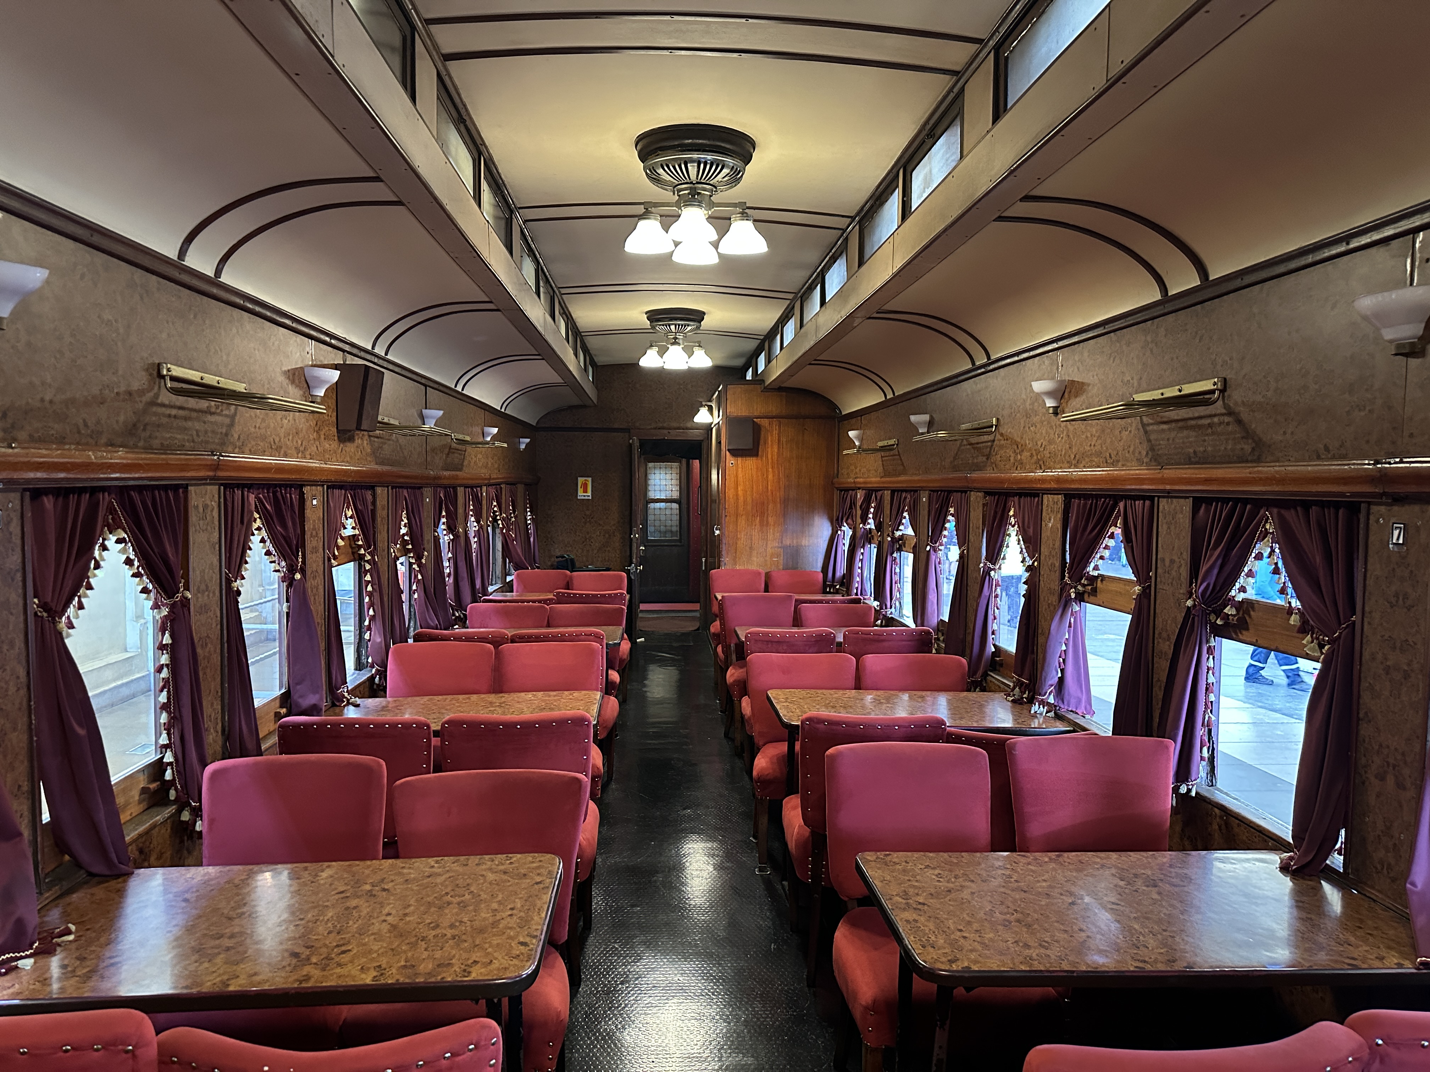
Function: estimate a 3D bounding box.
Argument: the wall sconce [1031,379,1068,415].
[{"bbox_3d":[1.259,-0.528,3.783,0.135,0.132,0.132,0,3,-3],"label":"wall sconce"}]

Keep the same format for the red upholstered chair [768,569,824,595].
[{"bbox_3d":[0.701,0.766,8.204,0.486,0.880,0.530,0,3,-3],"label":"red upholstered chair"}]

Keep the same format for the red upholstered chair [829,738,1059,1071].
[{"bbox_3d":[0.549,1.044,2.676,0.510,0.875,0.560,0,3,-3],"label":"red upholstered chair"}]

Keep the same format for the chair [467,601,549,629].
[{"bbox_3d":[-1.267,0.867,5.855,0.486,0.880,0.530,0,3,-3],"label":"chair"}]

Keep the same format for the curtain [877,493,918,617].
[{"bbox_3d":[1.106,0.127,6.201,0.163,0.757,0.439,0,3,-3],"label":"curtain"}]

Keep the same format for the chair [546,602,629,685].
[{"bbox_3d":[-0.824,0.860,6.282,0.520,0.850,0.570,0,3,-3],"label":"chair"}]

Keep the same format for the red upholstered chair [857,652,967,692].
[{"bbox_3d":[0.878,0.948,4.265,0.485,0.845,0.530,0,3,-3],"label":"red upholstered chair"}]

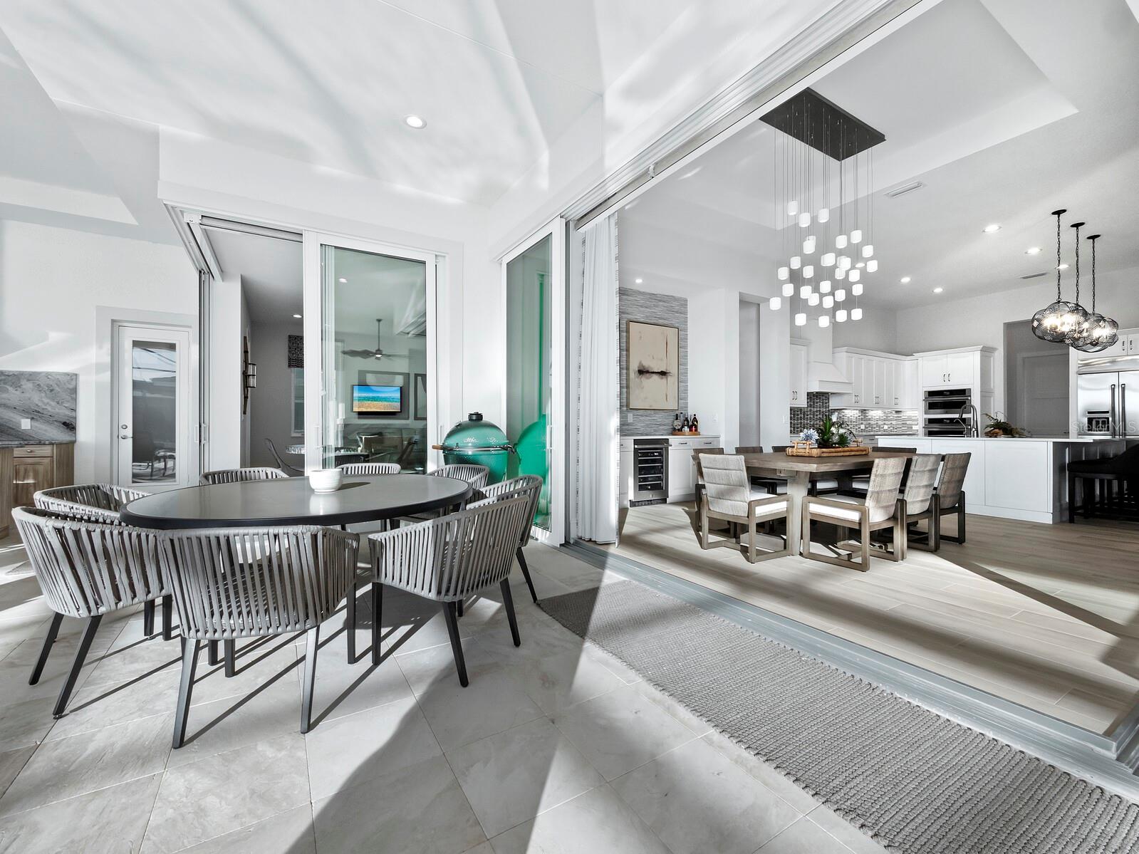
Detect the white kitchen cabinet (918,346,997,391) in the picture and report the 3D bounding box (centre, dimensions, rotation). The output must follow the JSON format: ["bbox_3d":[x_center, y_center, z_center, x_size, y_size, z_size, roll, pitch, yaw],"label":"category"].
[{"bbox_3d":[7.771,-1.145,9.279,0.700,0.710,1.000,0,0,-33],"label":"white kitchen cabinet"}]

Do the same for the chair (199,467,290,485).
[{"bbox_3d":[-2.495,0.725,3.571,0.580,0.770,0.580,0,0,-38],"label":"chair"}]

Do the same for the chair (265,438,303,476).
[{"bbox_3d":[-3.490,0.600,5.800,0.580,0.885,0.500,0,0,-33],"label":"chair"}]

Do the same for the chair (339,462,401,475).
[{"bbox_3d":[-1.815,0.725,4.089,0.580,0.770,0.580,0,0,-12],"label":"chair"}]

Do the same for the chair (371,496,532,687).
[{"bbox_3d":[-0.542,0.725,2.259,0.580,0.770,0.580,0,0,28],"label":"chair"}]

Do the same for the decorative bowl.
[{"bbox_3d":[-1.418,0.316,2.685,0.180,0.120,0.180,0,0,0],"label":"decorative bowl"}]

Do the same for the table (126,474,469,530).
[{"bbox_3d":[-1.463,0.748,2.730,1.710,0.744,1.710,0,0,0],"label":"table"}]

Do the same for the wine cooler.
[{"bbox_3d":[0.915,0.603,6.283,0.610,0.875,0.610,0,0,-33],"label":"wine cooler"}]

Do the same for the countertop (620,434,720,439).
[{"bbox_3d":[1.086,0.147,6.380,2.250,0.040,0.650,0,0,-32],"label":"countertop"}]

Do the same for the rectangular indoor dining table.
[{"bbox_3d":[2.544,0.661,4.617,2.440,0.762,1.220,0,0,-33],"label":"rectangular indoor dining table"}]

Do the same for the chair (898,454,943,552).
[{"bbox_3d":[2.716,0.632,3.880,0.520,0.820,0.560,0,0,-33],"label":"chair"}]

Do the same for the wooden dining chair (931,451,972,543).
[{"bbox_3d":[3.182,0.632,4.130,0.520,0.820,0.560,0,0,-33],"label":"wooden dining chair"}]

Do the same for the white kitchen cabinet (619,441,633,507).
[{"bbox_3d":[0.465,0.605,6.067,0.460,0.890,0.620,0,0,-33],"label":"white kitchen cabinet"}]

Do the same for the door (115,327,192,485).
[{"bbox_3d":[-5.836,-0.145,6.470,0.820,2.480,0.080,0,0,-32],"label":"door"}]

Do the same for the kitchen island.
[{"bbox_3d":[6.380,0.585,6.544,3.800,0.915,2.000,0,0,-33],"label":"kitchen island"}]

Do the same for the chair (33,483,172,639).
[{"bbox_3d":[-2.560,0.735,2.670,0.600,0.770,0.600,0,0,-13],"label":"chair"}]

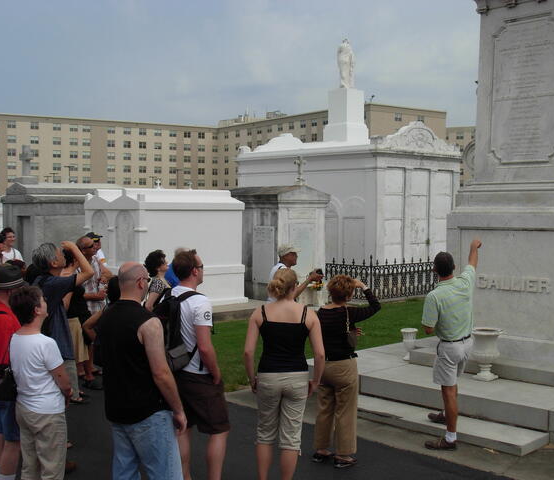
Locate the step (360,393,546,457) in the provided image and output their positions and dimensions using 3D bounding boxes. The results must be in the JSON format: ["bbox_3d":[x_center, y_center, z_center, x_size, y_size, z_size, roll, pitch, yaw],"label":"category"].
[{"bbox_3d":[1.501,1.778,8.187,0.560,0.085,2.250,-2,3,-44],"label":"step"}]

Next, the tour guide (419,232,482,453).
[{"bbox_3d":[1.562,0.927,7.450,0.500,1.840,0.440,-1,2,-18],"label":"tour guide"}]

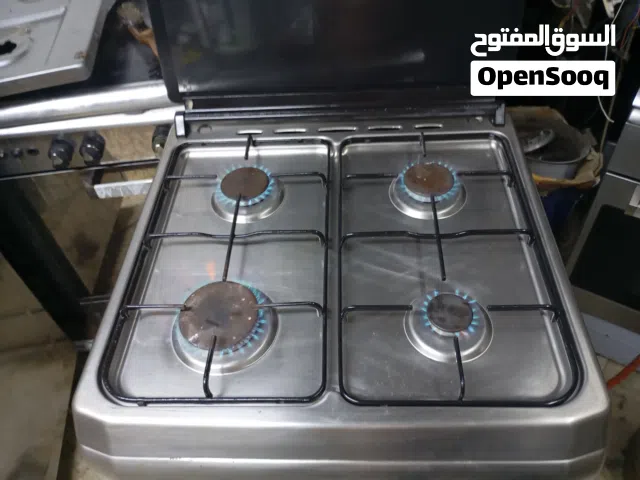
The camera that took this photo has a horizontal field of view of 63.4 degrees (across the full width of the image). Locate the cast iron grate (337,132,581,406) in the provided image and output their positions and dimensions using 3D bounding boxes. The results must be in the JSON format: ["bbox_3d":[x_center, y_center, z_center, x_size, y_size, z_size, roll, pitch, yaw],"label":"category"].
[{"bbox_3d":[0.166,-0.004,0.722,0.276,0.035,0.479,-1,48,3],"label":"cast iron grate"}]

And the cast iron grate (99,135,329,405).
[{"bbox_3d":[-0.124,0.001,0.739,0.274,0.035,0.479,-1,48,3],"label":"cast iron grate"}]

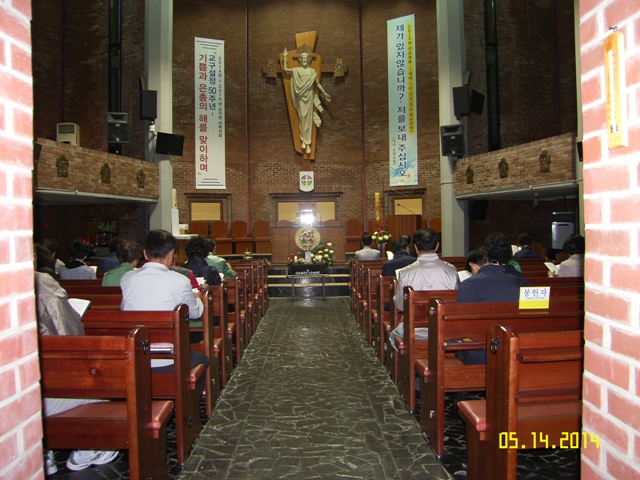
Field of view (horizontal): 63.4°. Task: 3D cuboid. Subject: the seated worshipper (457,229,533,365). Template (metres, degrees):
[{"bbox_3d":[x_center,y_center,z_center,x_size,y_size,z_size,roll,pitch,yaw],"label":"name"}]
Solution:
[{"bbox_3d":[1.130,0.627,3.640,0.520,1.360,0.750,-1,0,-1],"label":"seated worshipper"}]

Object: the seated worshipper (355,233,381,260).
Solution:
[{"bbox_3d":[0.840,0.586,9.400,0.500,1.370,0.750,-1,0,-1],"label":"seated worshipper"}]

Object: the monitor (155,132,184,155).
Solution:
[{"bbox_3d":[-3.470,-2.209,12.000,0.700,0.460,0.080,-1,12,-39],"label":"monitor"}]

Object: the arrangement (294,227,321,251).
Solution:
[{"bbox_3d":[-0.255,-0.025,10.850,0.520,0.500,0.200,-1,0,-2],"label":"arrangement"}]

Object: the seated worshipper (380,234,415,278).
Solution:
[{"bbox_3d":[0.900,0.600,5.720,0.460,1.300,0.700,-1,0,-2],"label":"seated worshipper"}]

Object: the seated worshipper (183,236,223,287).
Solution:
[{"bbox_3d":[-1.090,0.620,4.860,0.460,1.290,0.700,-1,0,-2],"label":"seated worshipper"}]

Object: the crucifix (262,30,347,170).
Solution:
[{"bbox_3d":[-0.433,-4.148,15.450,2.480,4.100,0.550,-1,0,-1],"label":"crucifix"}]

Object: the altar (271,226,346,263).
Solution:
[{"bbox_3d":[-0.305,0.160,14.200,1.970,0.980,0.850,-1,0,-2],"label":"altar"}]

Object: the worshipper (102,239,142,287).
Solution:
[{"bbox_3d":[-1.820,0.676,5.170,0.480,1.330,0.750,-1,0,-1],"label":"worshipper"}]

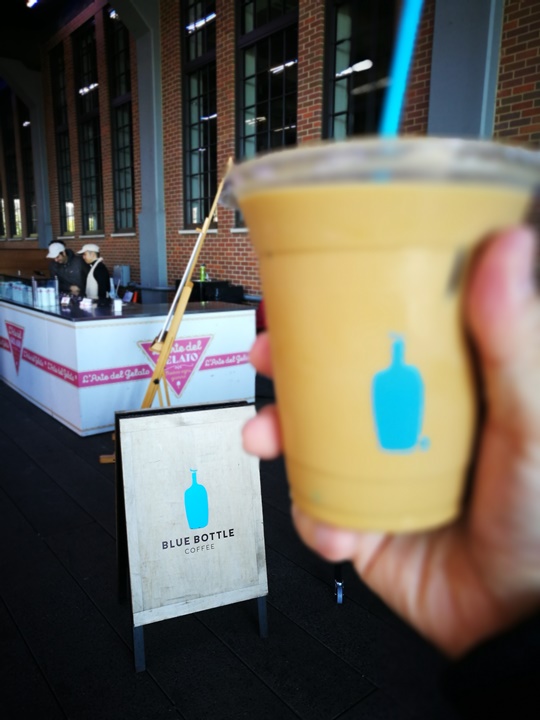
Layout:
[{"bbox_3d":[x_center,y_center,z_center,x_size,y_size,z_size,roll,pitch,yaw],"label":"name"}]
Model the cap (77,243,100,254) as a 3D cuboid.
[{"bbox_3d":[-2.104,-1.284,6.500,0.265,0.118,0.180,-9,14,-24],"label":"cap"}]

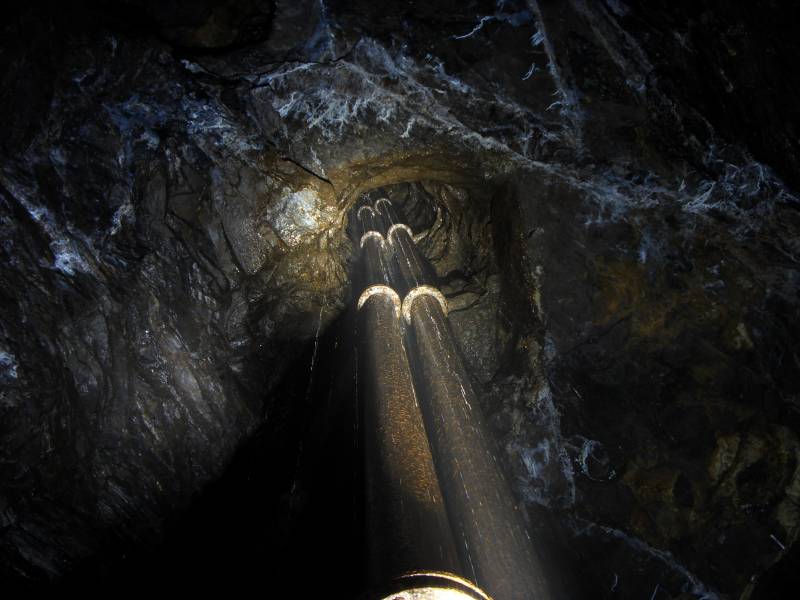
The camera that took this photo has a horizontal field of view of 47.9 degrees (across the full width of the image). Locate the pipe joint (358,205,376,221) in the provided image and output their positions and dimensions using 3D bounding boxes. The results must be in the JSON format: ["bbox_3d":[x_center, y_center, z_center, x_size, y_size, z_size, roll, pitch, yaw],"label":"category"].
[{"bbox_3d":[-0.461,-1.208,12.659,0.250,0.070,0.250,0,-80,-3],"label":"pipe joint"}]

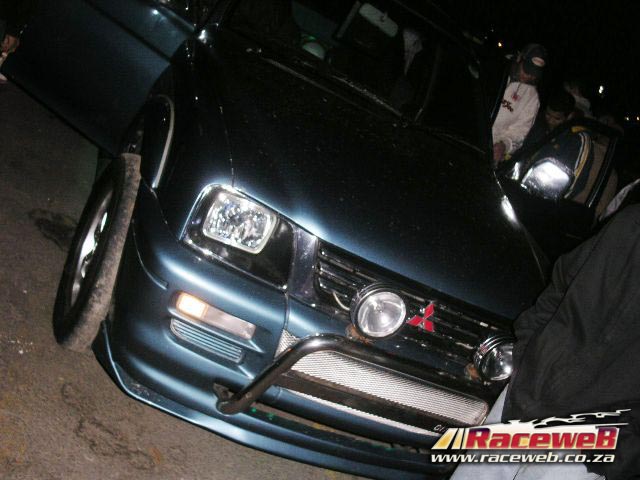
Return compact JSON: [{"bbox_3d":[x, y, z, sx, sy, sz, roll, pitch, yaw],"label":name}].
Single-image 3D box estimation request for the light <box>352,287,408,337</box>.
[{"bbox_3d":[0.161,0.190,1.971,0.150,0.150,0.090,21,16,-22],"label":"light"}]

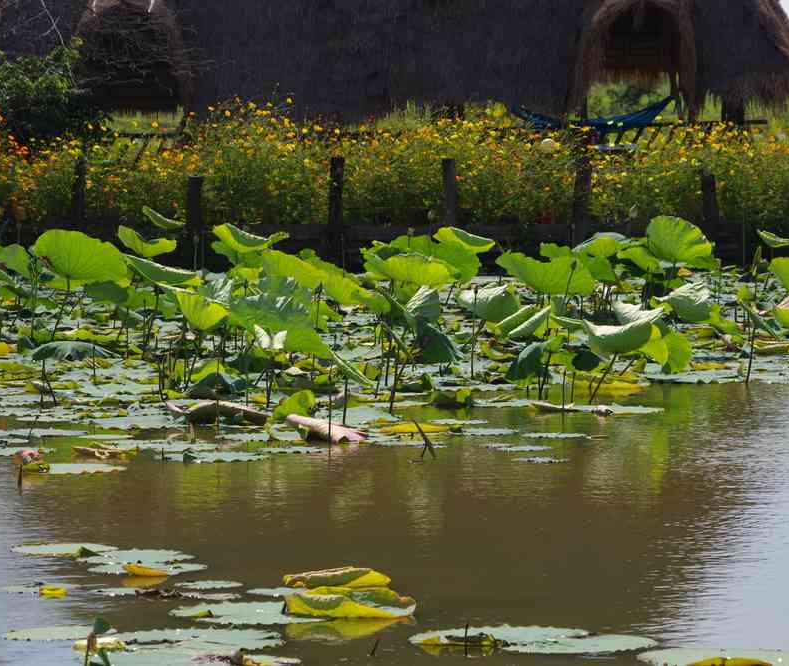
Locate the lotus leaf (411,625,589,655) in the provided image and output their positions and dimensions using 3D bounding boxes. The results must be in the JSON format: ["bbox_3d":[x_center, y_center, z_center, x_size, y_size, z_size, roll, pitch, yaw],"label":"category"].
[{"bbox_3d":[0.293,0.842,13.804,0.492,0.050,0.480,0,3,0],"label":"lotus leaf"}]

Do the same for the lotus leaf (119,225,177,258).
[{"bbox_3d":[-1.544,-0.564,31.099,0.361,0.190,0.360,0,3,0],"label":"lotus leaf"}]

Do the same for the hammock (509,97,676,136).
[{"bbox_3d":[2.391,-2.601,60.000,1.970,0.460,0.600,0,3,0],"label":"hammock"}]

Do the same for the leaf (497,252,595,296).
[{"bbox_3d":[0.918,-0.353,30.169,0.592,0.250,0.503,0,3,0],"label":"leaf"}]

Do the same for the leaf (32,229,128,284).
[{"bbox_3d":[-2.181,-0.524,34.695,0.679,0.403,0.480,0,3,0],"label":"leaf"}]

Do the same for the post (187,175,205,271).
[{"bbox_3d":[-1.804,-1.004,45.496,0.144,0.870,0.150,0,3,0],"label":"post"}]

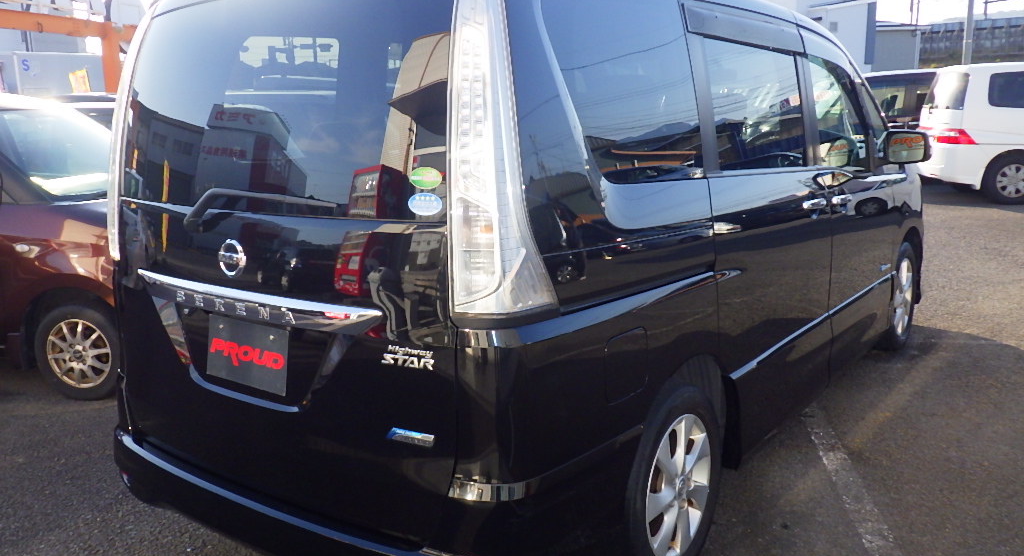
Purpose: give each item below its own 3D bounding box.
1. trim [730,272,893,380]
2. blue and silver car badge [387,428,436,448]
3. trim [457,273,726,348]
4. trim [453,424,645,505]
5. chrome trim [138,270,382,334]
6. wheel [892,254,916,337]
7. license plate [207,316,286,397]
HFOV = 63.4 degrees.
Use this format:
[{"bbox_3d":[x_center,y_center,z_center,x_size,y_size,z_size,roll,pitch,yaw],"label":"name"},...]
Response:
[{"bbox_3d":[1.349,0.143,3.481,0.030,0.034,2.200,7,13,36],"label":"trim"},{"bbox_3d":[-0.225,0.353,1.835,0.125,0.032,0.010,3,13,23],"label":"blue and silver car badge"},{"bbox_3d":[0.248,0.051,2.105,0.188,0.078,0.980,7,15,36],"label":"trim"},{"bbox_3d":[0.096,0.421,1.987,0.216,0.085,0.540,7,15,36],"label":"trim"},{"bbox_3d":[-0.706,0.064,2.113,1.000,0.078,0.080,7,15,36],"label":"chrome trim"},{"bbox_3d":[2.147,0.099,4.729,0.180,0.440,0.440,7,15,36],"label":"wheel"},{"bbox_3d":[-0.692,0.198,2.155,0.330,0.165,0.020,7,6,36],"label":"license plate"}]

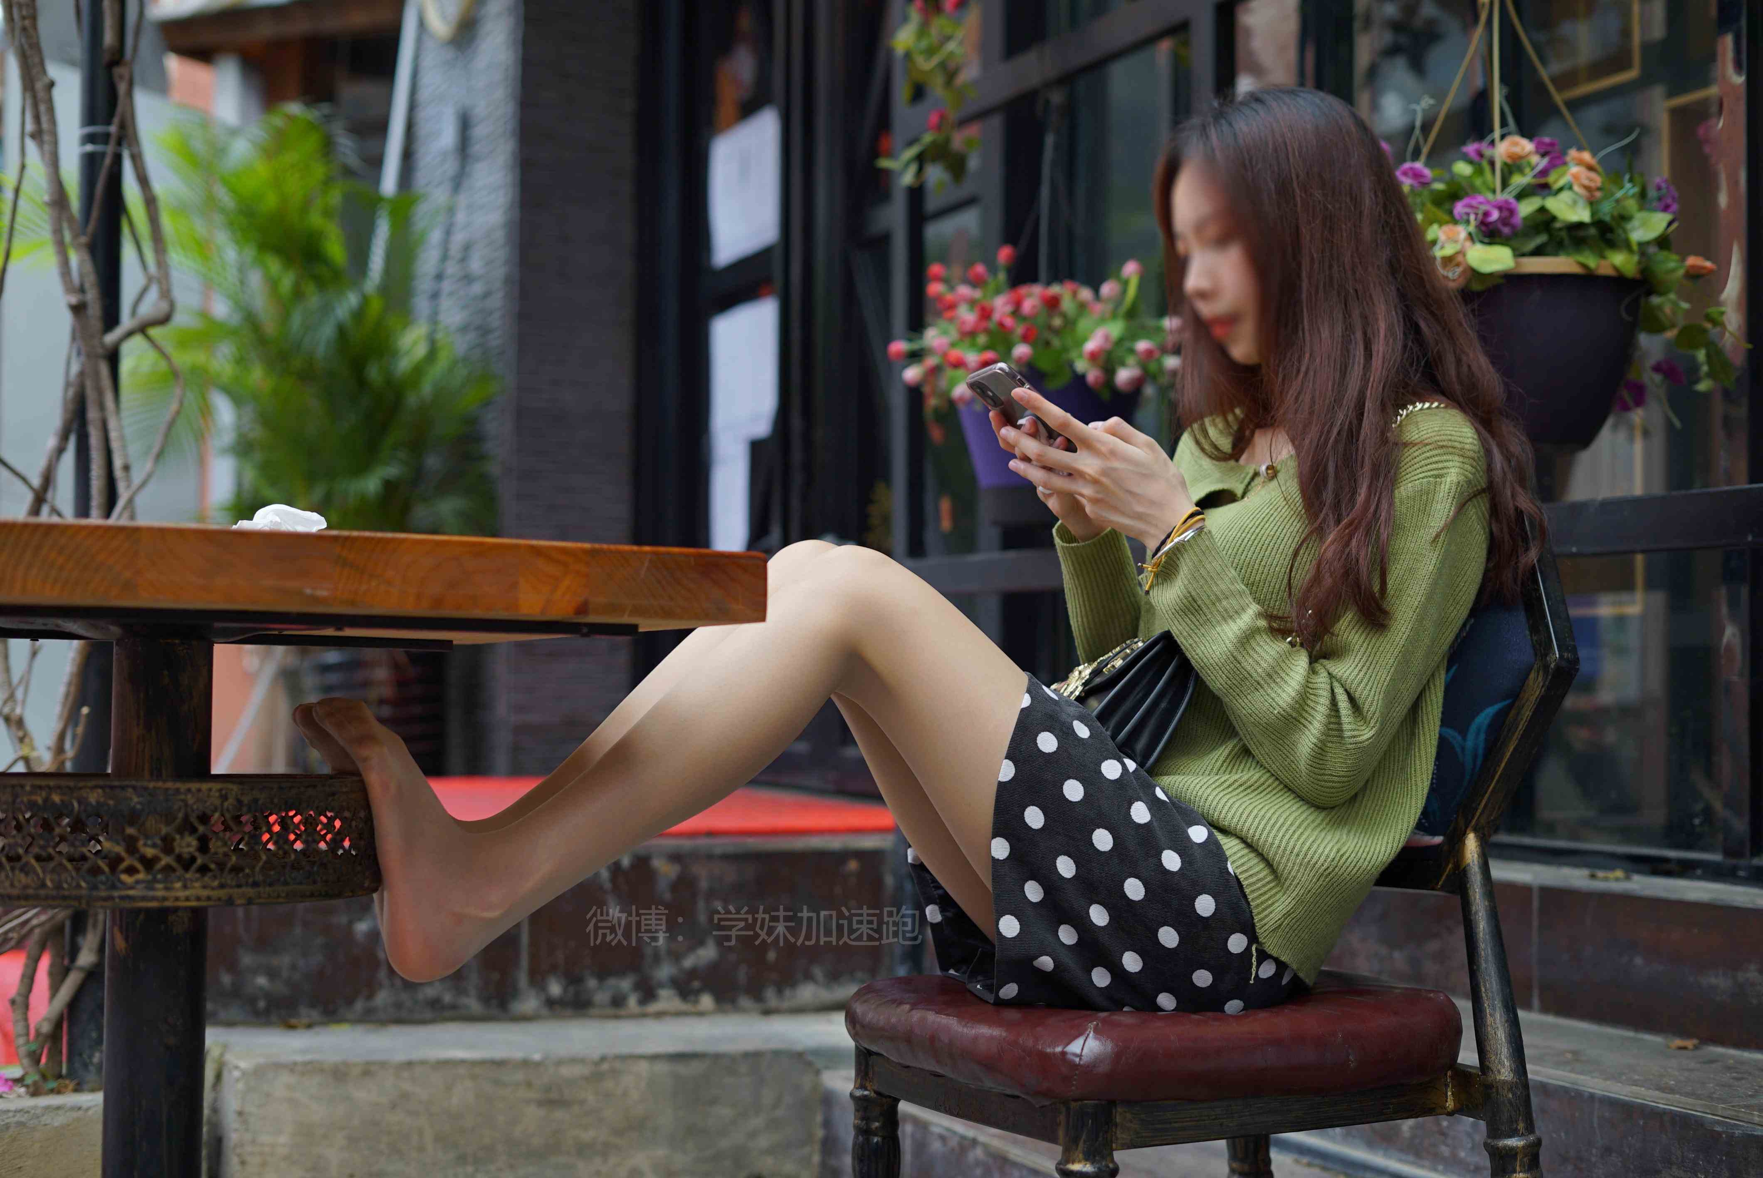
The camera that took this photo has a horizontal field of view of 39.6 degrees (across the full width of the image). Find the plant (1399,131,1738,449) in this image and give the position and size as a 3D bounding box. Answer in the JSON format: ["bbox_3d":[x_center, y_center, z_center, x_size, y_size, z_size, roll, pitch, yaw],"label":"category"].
[{"bbox_3d":[0.791,-0.346,2.850,0.410,0.360,0.390,-1,-2,16],"label":"plant"}]

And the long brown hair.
[{"bbox_3d":[0.425,-0.201,2.220,0.290,0.490,0.260,1,-2,-28],"label":"long brown hair"}]

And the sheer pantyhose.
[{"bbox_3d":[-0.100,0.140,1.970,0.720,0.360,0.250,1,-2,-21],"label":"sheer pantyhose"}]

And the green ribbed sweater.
[{"bbox_3d":[0.353,0.094,2.200,0.320,0.490,0.410,1,-2,-28],"label":"green ribbed sweater"}]

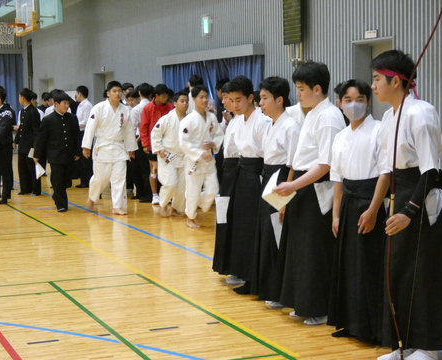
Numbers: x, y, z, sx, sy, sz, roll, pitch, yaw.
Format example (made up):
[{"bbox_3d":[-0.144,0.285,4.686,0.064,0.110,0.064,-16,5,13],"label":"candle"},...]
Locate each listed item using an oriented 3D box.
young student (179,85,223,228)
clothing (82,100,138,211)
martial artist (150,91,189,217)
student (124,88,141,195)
[{"bbox_3d":[-0.236,-0.285,11.788,0.500,1.655,0.520,-3,5,-25],"label":"young student"},{"bbox_3d":[-1.517,-0.340,13.587,0.720,1.506,0.450,-3,5,-15],"label":"clothing"},{"bbox_3d":[-0.641,-0.341,12.934,0.550,1.618,0.480,-5,6,-38],"label":"martial artist"},{"bbox_3d":[-1.455,-0.632,16.410,0.480,1.672,0.340,1,5,30],"label":"student"}]

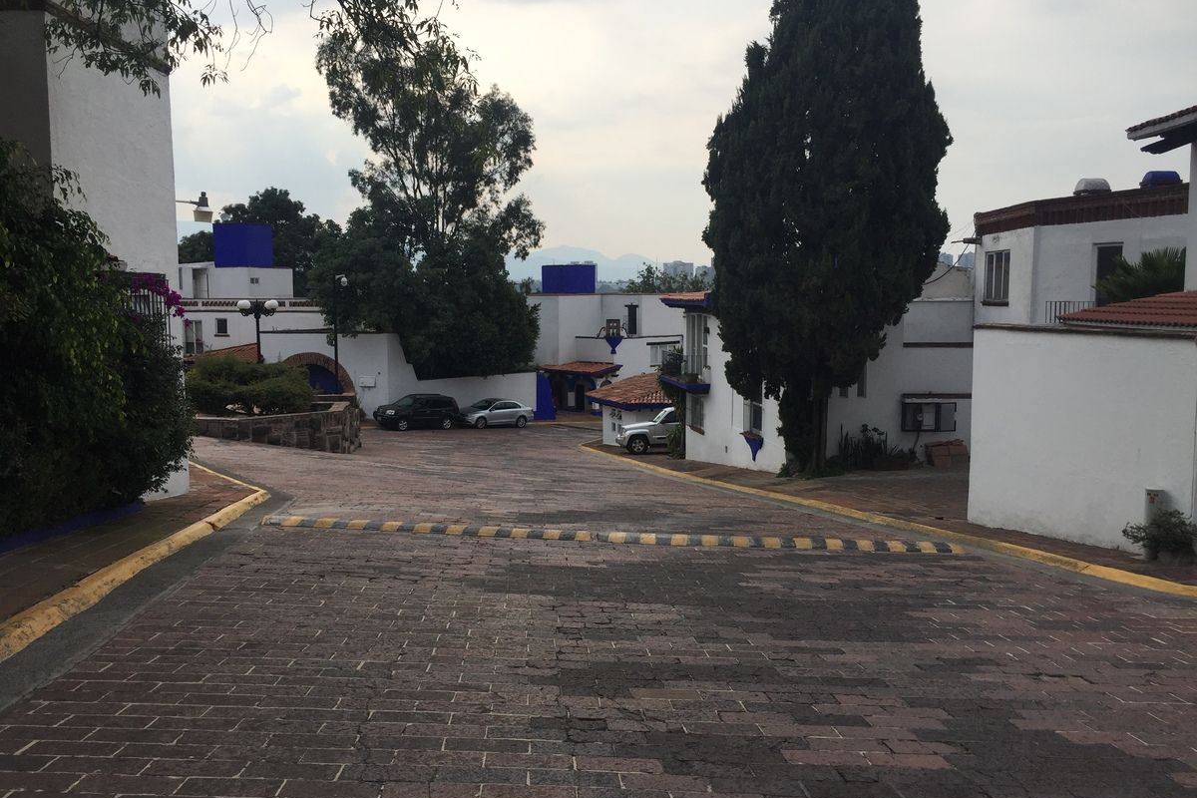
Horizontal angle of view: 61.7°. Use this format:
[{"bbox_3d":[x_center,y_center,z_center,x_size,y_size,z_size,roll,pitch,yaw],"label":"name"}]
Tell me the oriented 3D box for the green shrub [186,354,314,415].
[{"bbox_3d":[-13.227,-0.512,38.155,4.500,2.300,3.500,-2,6,-19],"label":"green shrub"}]

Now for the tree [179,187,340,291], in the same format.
[{"bbox_3d":[-26.563,-9.347,77.447,12.800,13.600,12.000,-2,6,-19],"label":"tree"}]

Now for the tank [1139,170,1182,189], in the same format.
[{"bbox_3d":[10.908,-4.268,19.460,0.750,0.360,0.750,3,7,23],"label":"tank"}]

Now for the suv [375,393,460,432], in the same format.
[{"bbox_3d":[-9.400,0.677,52.056,4.500,1.700,1.770,-5,8,-42],"label":"suv"}]

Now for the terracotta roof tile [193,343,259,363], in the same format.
[{"bbox_3d":[-18.588,-2.314,50.032,3.600,1.200,3.200,0,6,0],"label":"terracotta roof tile"}]

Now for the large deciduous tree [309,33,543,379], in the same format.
[{"bbox_3d":[-9.826,-10.339,57.233,12.800,21.400,11.500,-1,6,-10],"label":"large deciduous tree"}]

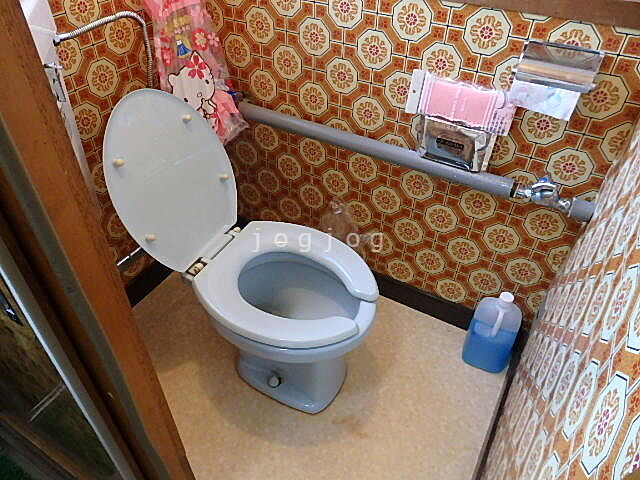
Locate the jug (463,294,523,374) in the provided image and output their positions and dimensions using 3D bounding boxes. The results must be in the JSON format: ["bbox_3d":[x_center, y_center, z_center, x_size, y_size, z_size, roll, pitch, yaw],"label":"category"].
[{"bbox_3d":[0.511,0.264,1.359,0.128,0.287,0.085,16,43,18],"label":"jug"}]

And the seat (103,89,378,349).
[{"bbox_3d":[-0.145,-0.074,1.010,0.599,0.403,0.350,21,45,21],"label":"seat"}]

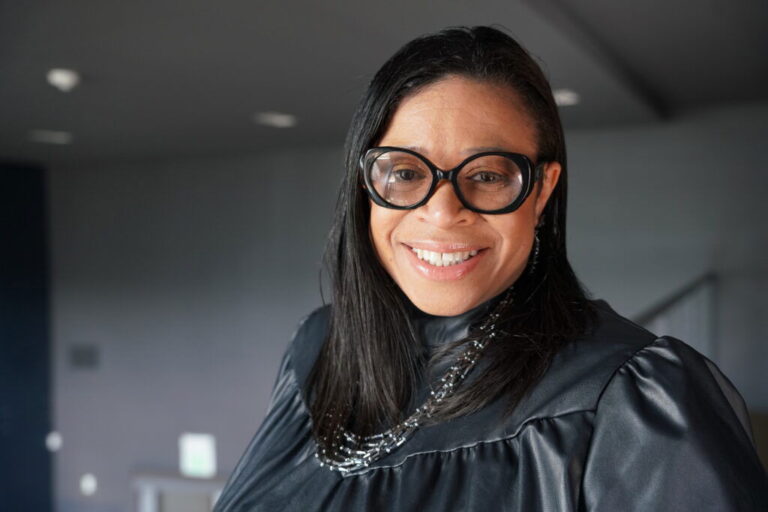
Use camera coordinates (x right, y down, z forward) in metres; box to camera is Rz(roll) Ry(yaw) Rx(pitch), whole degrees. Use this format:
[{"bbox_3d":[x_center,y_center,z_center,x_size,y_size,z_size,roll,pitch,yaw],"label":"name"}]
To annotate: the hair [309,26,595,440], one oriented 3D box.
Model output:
[{"bbox_3d":[0.060,-0.026,0.775,0.240,0.342,0.220,0,0,14],"label":"hair"}]

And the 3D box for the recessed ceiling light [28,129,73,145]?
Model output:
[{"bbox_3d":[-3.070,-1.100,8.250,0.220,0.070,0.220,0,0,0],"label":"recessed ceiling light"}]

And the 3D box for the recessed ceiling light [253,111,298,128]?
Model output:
[{"bbox_3d":[-0.880,-1.100,7.200,0.220,0.070,0.220,0,0,0],"label":"recessed ceiling light"}]

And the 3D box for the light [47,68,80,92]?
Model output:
[{"bbox_3d":[-1.970,-1.085,5.500,0.190,0.080,0.190,0,0,0],"label":"light"}]

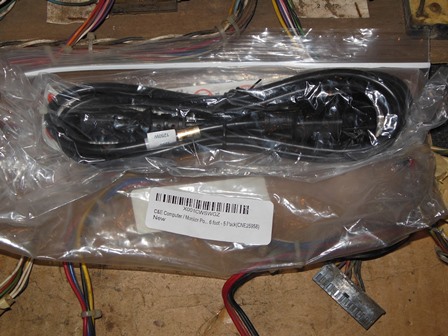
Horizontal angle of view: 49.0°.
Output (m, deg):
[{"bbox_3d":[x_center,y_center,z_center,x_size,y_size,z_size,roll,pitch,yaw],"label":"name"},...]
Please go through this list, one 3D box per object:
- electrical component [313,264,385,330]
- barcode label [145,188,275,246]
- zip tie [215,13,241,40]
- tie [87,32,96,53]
[{"bbox_3d":[0.063,0.065,0.250,0.013,0.007,0.035,-42,72,-17],"label":"electrical component"},{"bbox_3d":[-0.007,0.025,0.262,0.067,0.002,0.025,8,59,-3],"label":"barcode label"},{"bbox_3d":[0.002,-0.091,0.321,0.014,0.010,0.015,-20,68,-9],"label":"zip tie"},{"bbox_3d":[-0.085,-0.080,0.316,0.006,0.009,0.013,0,66,0],"label":"tie"}]

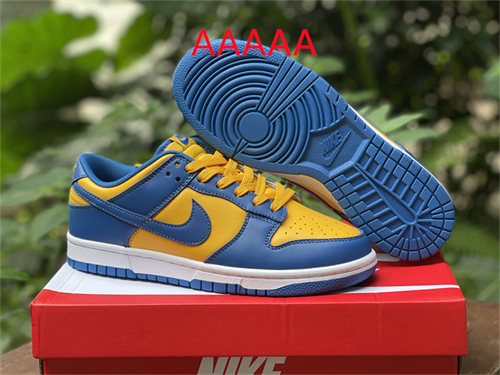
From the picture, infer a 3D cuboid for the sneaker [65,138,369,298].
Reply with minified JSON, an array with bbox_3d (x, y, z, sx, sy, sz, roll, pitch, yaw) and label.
[{"bbox_3d":[-0.032,0.021,0.828,0.291,0.119,0.107,4,13,17],"label":"sneaker"}]

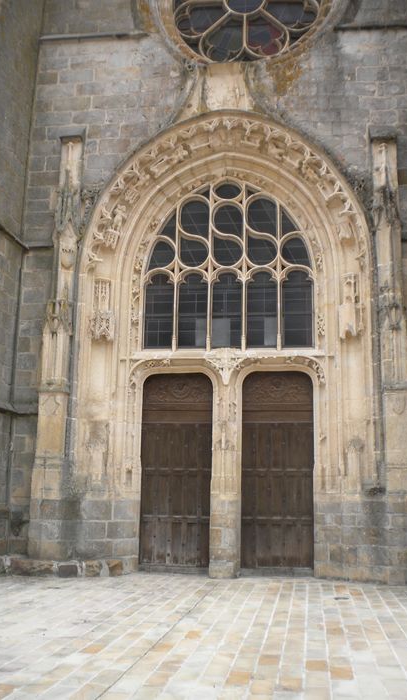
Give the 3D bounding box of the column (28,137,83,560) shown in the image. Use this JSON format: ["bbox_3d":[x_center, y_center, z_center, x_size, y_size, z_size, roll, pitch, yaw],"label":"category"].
[{"bbox_3d":[-2.925,-0.231,14.465,0.620,8.700,0.500,0,-11,6],"label":"column"}]

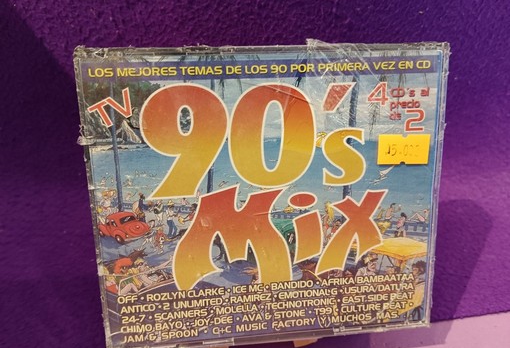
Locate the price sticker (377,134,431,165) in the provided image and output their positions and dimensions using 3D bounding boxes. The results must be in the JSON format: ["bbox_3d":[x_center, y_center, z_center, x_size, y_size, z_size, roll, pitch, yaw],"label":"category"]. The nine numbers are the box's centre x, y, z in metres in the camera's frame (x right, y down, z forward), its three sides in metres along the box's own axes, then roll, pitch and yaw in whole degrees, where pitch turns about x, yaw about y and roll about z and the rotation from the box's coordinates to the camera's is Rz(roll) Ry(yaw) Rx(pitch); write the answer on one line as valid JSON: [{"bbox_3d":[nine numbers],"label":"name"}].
[{"bbox_3d":[0.061,-0.010,0.157,0.022,0.012,0.001,-1,11,-6],"label":"price sticker"}]

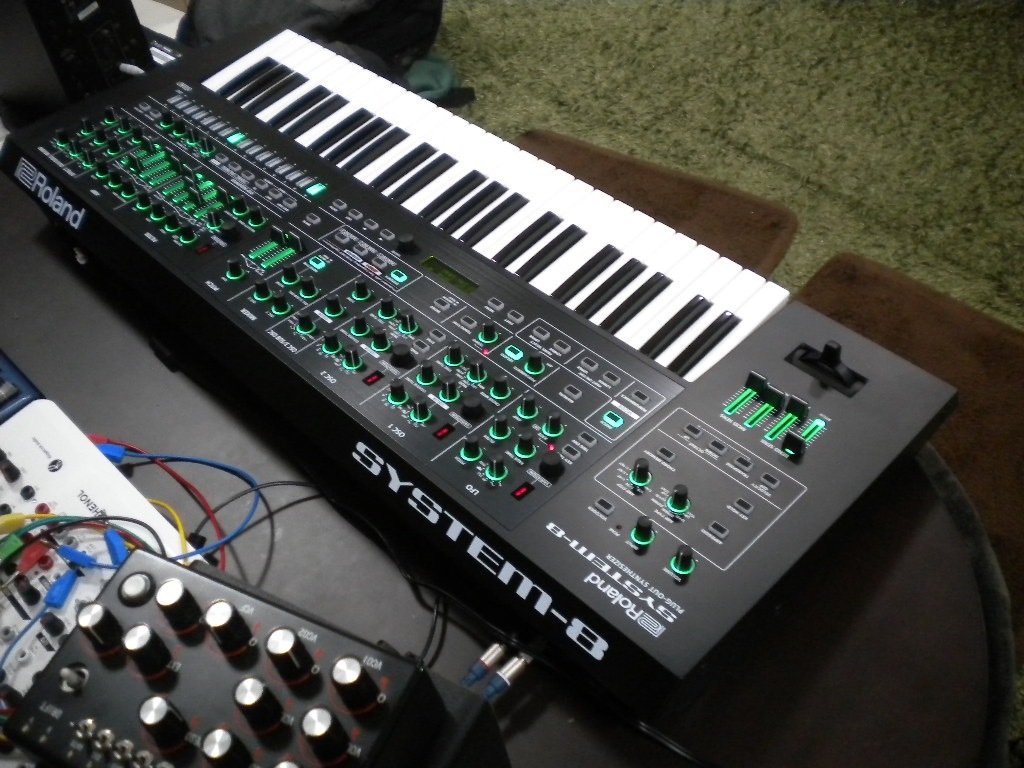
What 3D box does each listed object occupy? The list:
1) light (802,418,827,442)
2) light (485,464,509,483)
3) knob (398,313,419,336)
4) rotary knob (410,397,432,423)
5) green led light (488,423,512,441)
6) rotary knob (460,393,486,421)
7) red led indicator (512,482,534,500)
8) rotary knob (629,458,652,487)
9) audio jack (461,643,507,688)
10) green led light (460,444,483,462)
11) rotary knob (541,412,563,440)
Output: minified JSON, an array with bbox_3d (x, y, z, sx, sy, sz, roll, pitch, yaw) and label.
[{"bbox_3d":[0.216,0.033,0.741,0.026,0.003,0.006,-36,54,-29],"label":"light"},{"bbox_3d":[-0.010,0.061,0.721,0.016,0.003,0.016,-1,45,1],"label":"light"},{"bbox_3d":[-0.083,-0.050,0.827,0.015,0.015,0.015,-1,45,1],"label":"knob"},{"bbox_3d":[-0.067,0.018,0.755,0.015,0.015,0.015,-1,45,1],"label":"rotary knob"},{"bbox_3d":[-0.008,0.034,0.742,0.016,0.003,0.016,0,45,0],"label":"green led light"},{"bbox_3d":[-0.028,0.016,0.752,0.017,0.013,0.017,0,45,0],"label":"rotary knob"},{"bbox_3d":[0.008,0.073,0.708,0.014,0.002,0.007,-36,54,-29],"label":"red led indicator"},{"bbox_3d":[0.089,0.059,0.710,0.015,0.015,0.015,-1,45,1],"label":"rotary knob"},{"bbox_3d":[-0.019,0.183,0.673,0.040,0.013,0.013,-40,56,-24],"label":"audio jack"},{"bbox_3d":[-0.029,0.049,0.748,0.016,0.003,0.016,-1,45,1],"label":"green led light"},{"bbox_3d":[0.030,0.028,0.744,0.015,0.015,0.015,-1,45,1],"label":"rotary knob"}]

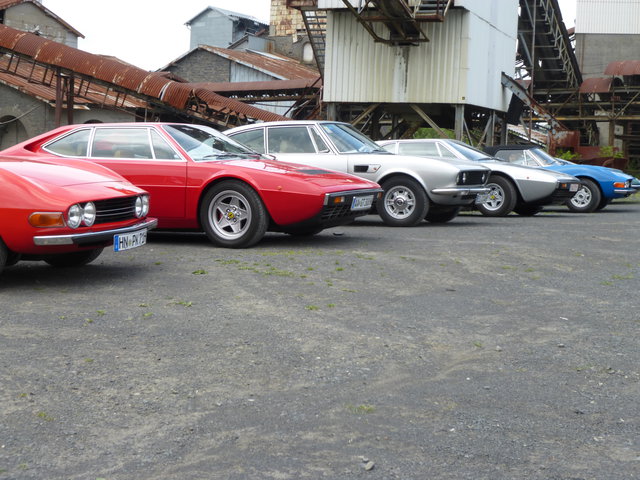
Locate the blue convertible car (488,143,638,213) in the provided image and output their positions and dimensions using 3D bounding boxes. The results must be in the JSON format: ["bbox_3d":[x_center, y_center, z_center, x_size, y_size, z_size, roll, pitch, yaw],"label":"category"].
[{"bbox_3d":[3.867,-1.253,18.284,4.110,1.220,1.710,5,6,25],"label":"blue convertible car"}]

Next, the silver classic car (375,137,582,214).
[{"bbox_3d":[1.991,-1.092,15.858,4.300,1.180,1.710,5,6,28],"label":"silver classic car"}]

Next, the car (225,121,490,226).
[{"bbox_3d":[0.029,-0.990,13.486,4.585,1.320,1.830,5,6,24],"label":"car"}]

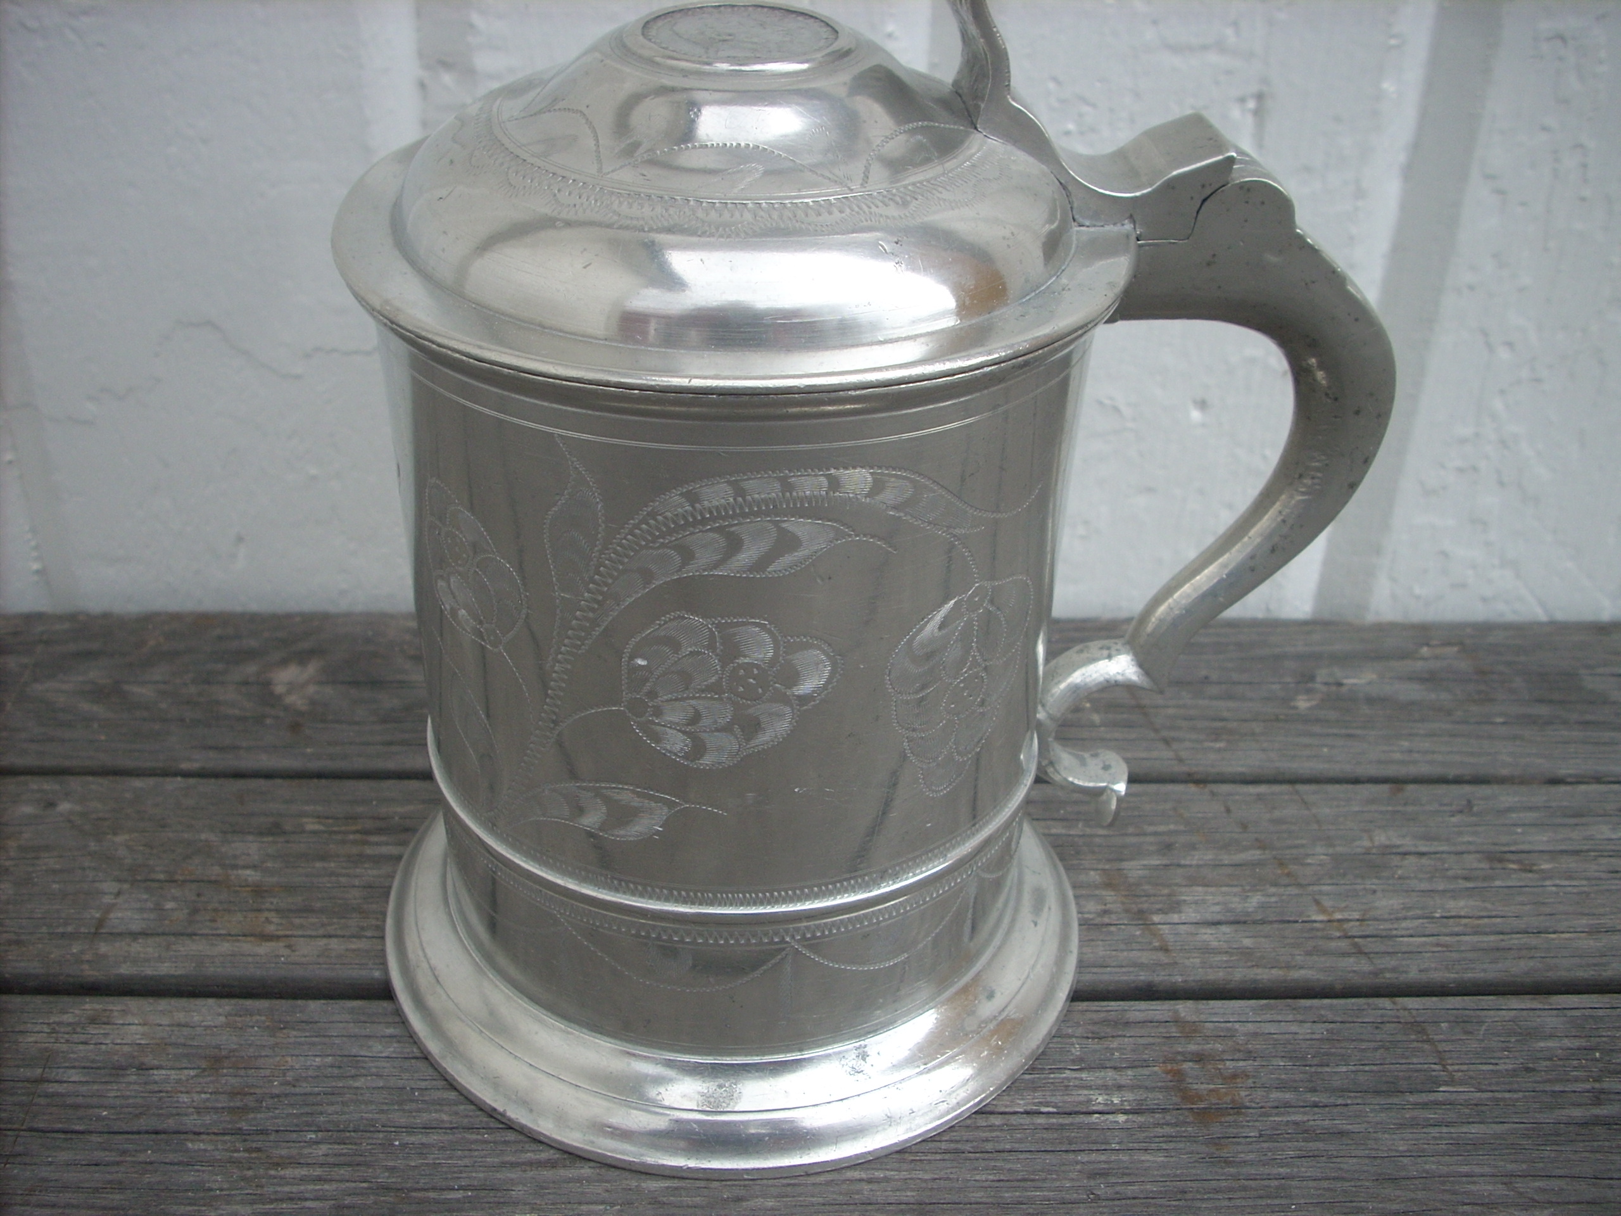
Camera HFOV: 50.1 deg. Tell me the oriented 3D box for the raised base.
[{"bbox_3d":[-0.015,0.056,0.365,0.145,0.016,0.145,1,32,0],"label":"raised base"}]

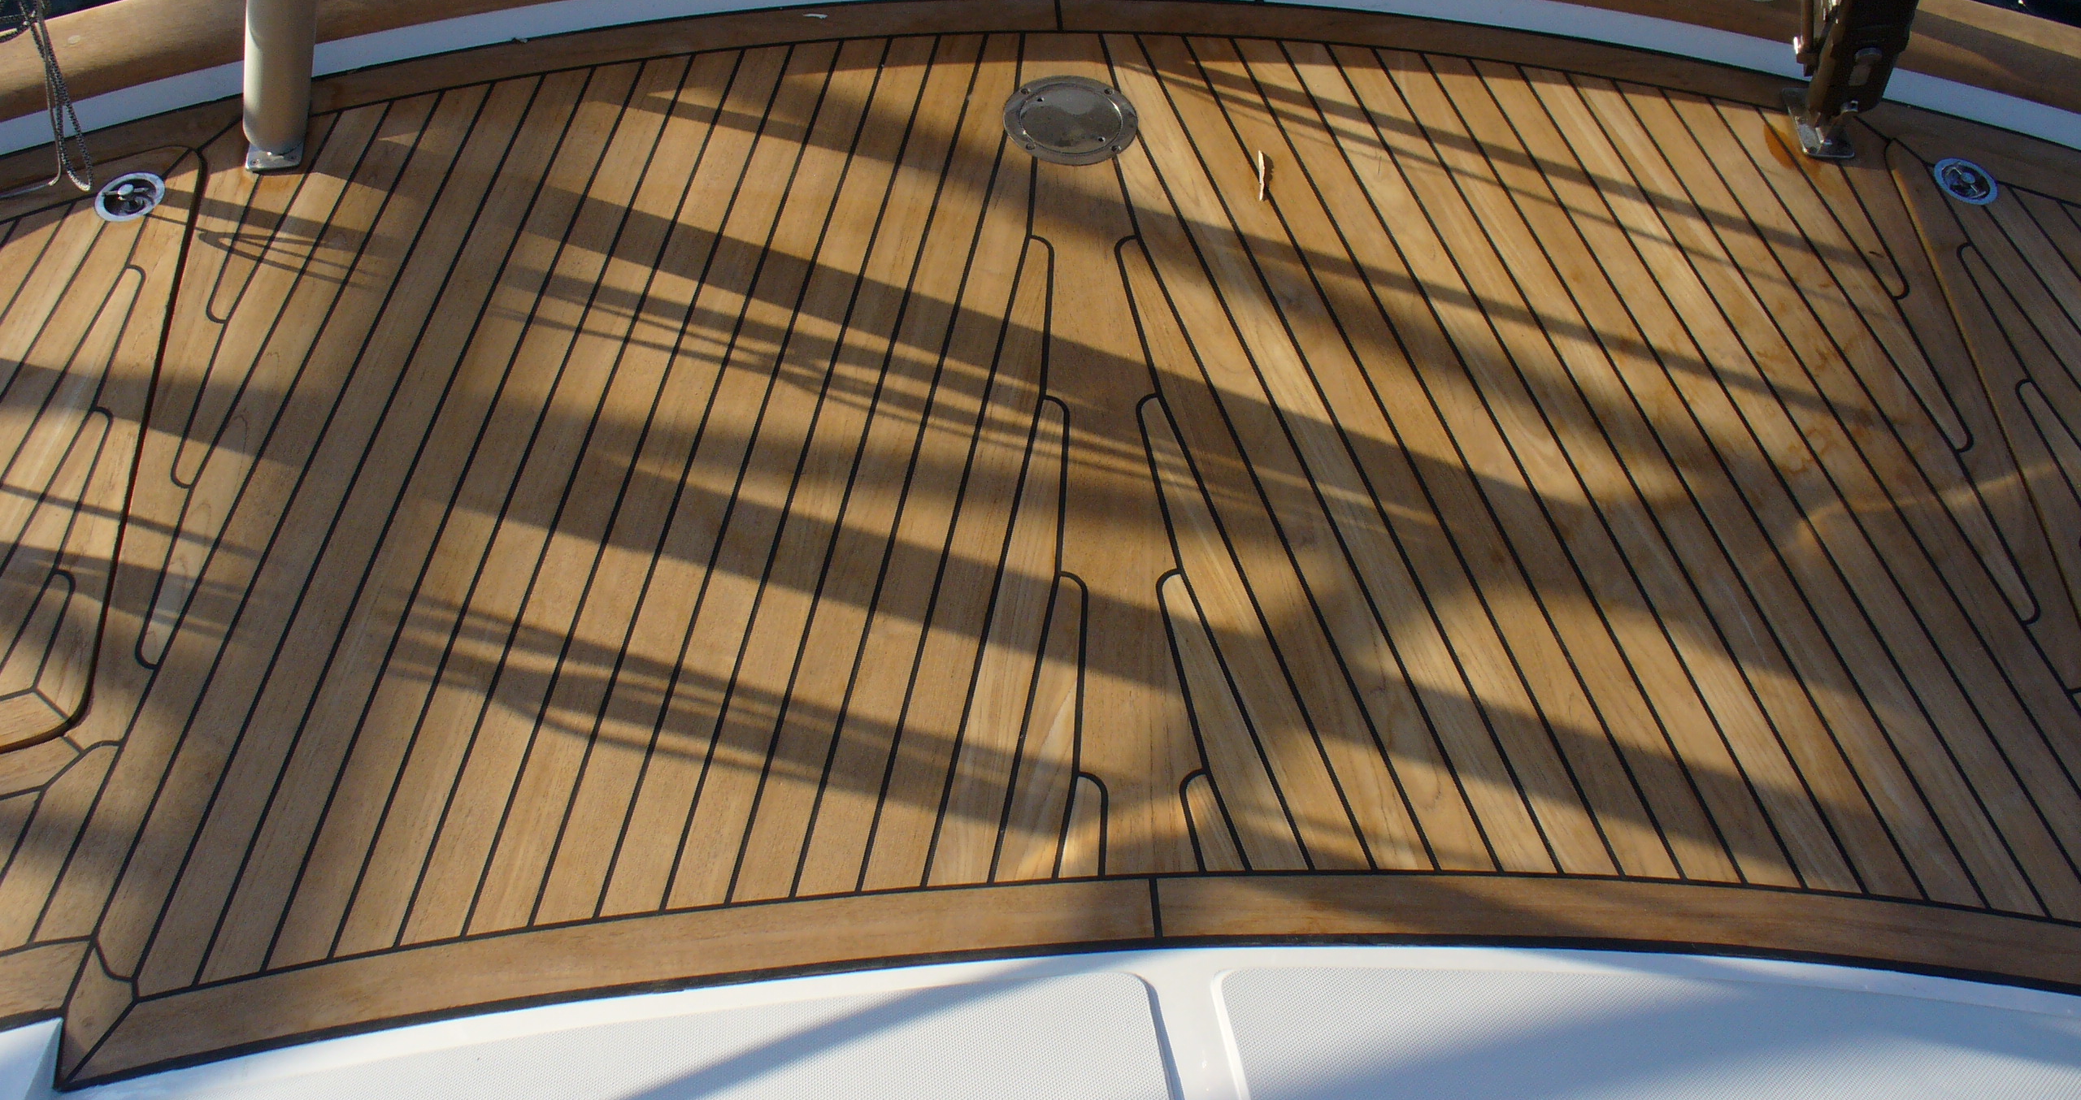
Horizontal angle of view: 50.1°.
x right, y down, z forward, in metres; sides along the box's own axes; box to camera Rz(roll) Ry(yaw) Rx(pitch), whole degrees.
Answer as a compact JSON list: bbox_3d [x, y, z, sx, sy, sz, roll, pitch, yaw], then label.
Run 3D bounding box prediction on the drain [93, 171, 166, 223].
[{"bbox_3d":[-0.950,-0.366,2.326,0.073,0.014,0.073,-6,53,3],"label":"drain"}]

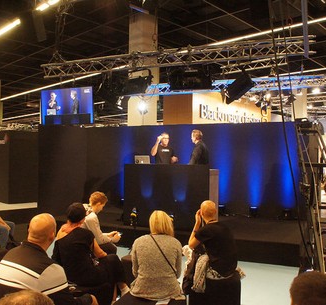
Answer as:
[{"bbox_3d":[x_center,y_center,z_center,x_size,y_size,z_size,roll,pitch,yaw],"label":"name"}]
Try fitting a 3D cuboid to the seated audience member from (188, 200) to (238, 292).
[{"bbox_3d":[0.540,1.119,3.780,0.530,1.230,0.800,1,-1,-12],"label":"seated audience member"}]

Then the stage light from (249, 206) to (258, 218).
[{"bbox_3d":[1.898,1.270,7.200,0.180,0.220,0.180,0,0,20],"label":"stage light"}]

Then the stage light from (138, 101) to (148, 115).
[{"bbox_3d":[-0.548,-1.202,9.200,0.270,0.360,0.270,1,-1,-9],"label":"stage light"}]

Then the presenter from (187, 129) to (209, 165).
[{"bbox_3d":[0.721,0.457,6.900,0.420,1.820,0.520,0,0,3],"label":"presenter"}]

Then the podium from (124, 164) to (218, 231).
[{"bbox_3d":[0.164,0.821,6.580,1.650,1.150,0.700,0,-1,21],"label":"podium"}]

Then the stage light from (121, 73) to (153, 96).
[{"bbox_3d":[-0.496,-1.323,6.700,0.580,0.410,0.340,0,-1,34],"label":"stage light"}]

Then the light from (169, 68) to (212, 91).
[{"bbox_3d":[0.507,-1.337,6.350,0.700,0.370,0.360,0,-1,14],"label":"light"}]

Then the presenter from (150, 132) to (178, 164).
[{"bbox_3d":[0.015,0.504,7.100,0.570,1.800,0.430,1,-1,-12],"label":"presenter"}]

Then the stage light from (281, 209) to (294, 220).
[{"bbox_3d":[2.529,1.268,6.980,0.200,0.220,0.190,0,0,20],"label":"stage light"}]

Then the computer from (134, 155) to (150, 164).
[{"bbox_3d":[-0.395,0.174,6.700,0.330,0.220,0.260,0,0,6],"label":"computer"}]

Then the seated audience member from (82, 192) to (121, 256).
[{"bbox_3d":[-0.800,1.122,4.500,0.720,1.220,0.460,2,-2,-41],"label":"seated audience member"}]

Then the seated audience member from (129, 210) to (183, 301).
[{"bbox_3d":[-0.056,1.092,3.200,0.500,1.200,0.820,0,0,0],"label":"seated audience member"}]

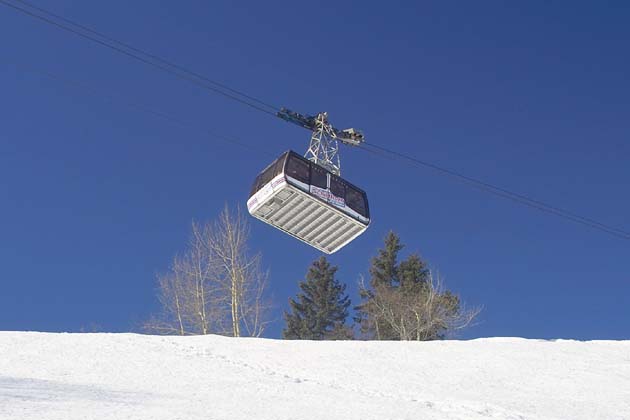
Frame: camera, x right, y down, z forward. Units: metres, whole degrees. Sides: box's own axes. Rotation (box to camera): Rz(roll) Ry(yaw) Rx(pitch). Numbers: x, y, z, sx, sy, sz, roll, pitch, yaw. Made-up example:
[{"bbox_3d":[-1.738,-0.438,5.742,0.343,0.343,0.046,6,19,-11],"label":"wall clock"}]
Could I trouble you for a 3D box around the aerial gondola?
[{"bbox_3d":[0.177,-2.768,39.838,6.700,9.200,3.500,28,-45,-29],"label":"aerial gondola"}]

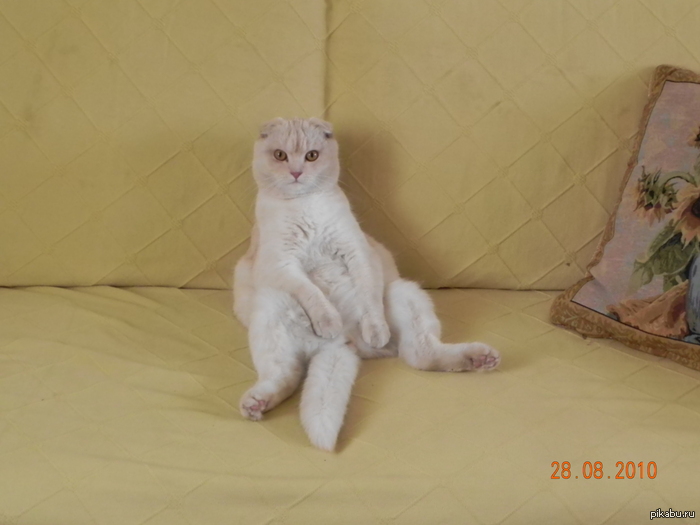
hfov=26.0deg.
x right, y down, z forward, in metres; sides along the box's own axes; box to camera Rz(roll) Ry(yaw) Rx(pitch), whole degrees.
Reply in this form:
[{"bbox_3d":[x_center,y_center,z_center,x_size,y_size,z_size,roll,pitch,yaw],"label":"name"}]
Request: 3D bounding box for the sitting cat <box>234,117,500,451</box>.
[{"bbox_3d":[0.018,-0.003,1.815,0.330,0.270,0.440,-1,23,-3],"label":"sitting cat"}]

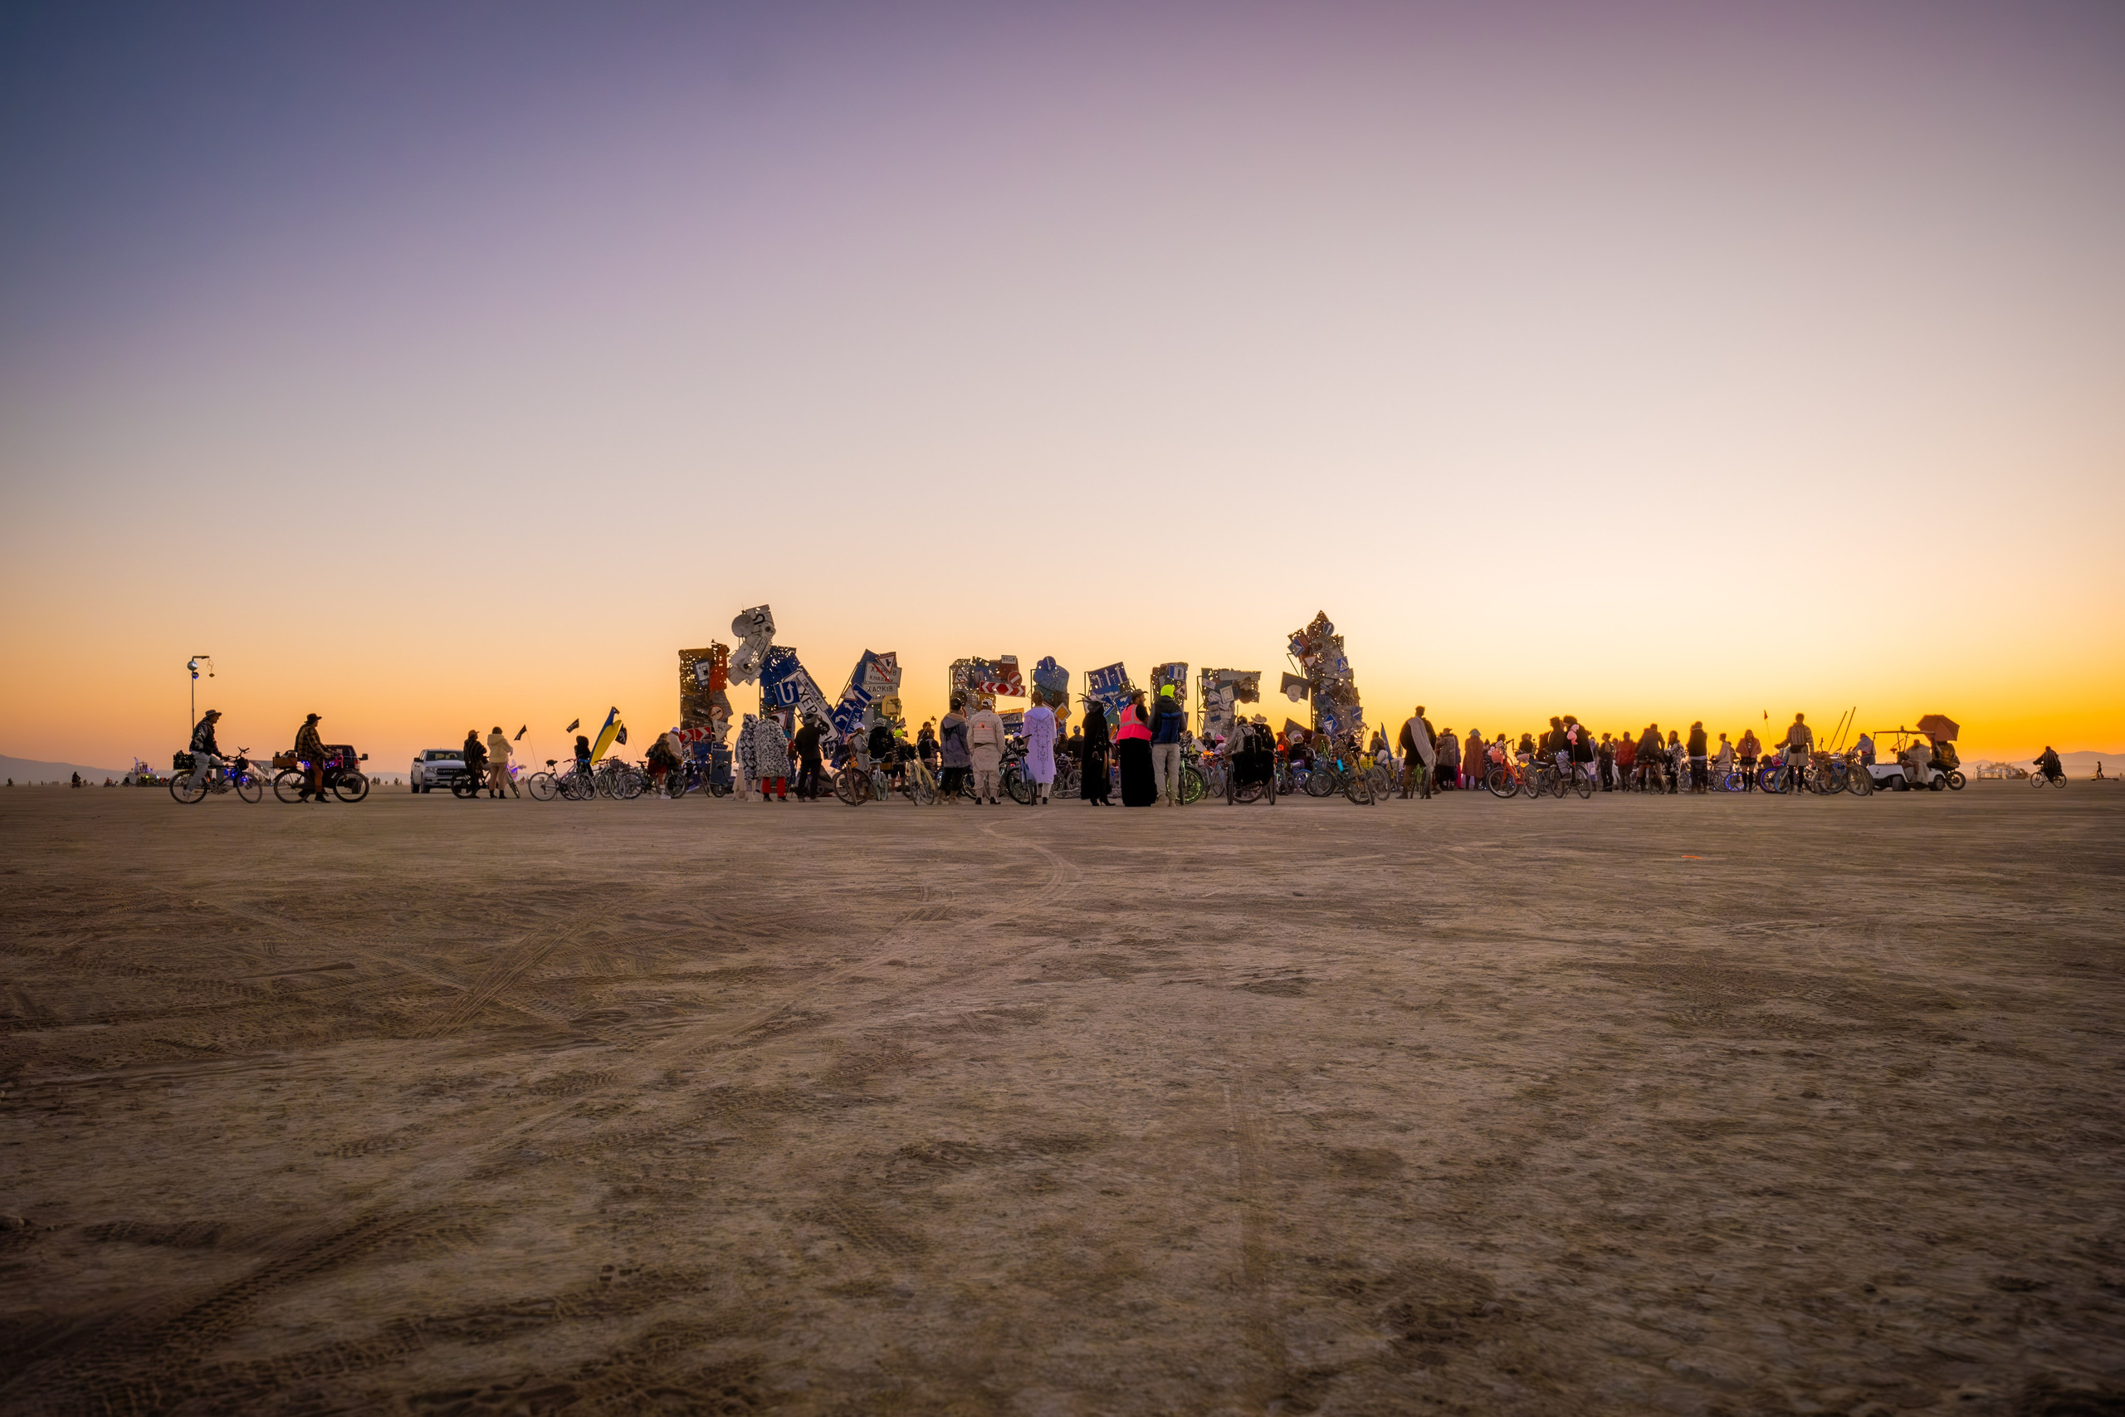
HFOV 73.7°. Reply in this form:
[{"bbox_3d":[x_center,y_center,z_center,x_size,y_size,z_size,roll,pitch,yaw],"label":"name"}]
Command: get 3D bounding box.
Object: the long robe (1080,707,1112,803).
[{"bbox_3d":[0.554,0.738,22.500,0.500,1.500,0.430,-2,-3,30],"label":"long robe"}]

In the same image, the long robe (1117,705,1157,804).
[{"bbox_3d":[1.165,0.738,22.100,0.600,1.560,0.470,-2,-4,34],"label":"long robe"}]

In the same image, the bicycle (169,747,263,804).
[{"bbox_3d":[-17.452,1.395,29.200,1.780,1.140,0.600,1,-3,-28],"label":"bicycle"}]

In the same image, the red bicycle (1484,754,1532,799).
[{"bbox_3d":[10.163,1.555,32.000,0.620,1.080,1.720,1,-3,-22],"label":"red bicycle"}]

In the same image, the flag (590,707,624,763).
[{"bbox_3d":[-11.239,0.676,35.000,0.850,1.350,0.300,1,-3,-18],"label":"flag"}]

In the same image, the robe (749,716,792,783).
[{"bbox_3d":[-5.862,0.818,28.500,0.780,1.330,0.500,-1,-3,9],"label":"robe"}]

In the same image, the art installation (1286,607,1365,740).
[{"bbox_3d":[13.659,-0.491,74.000,4.600,9.330,1.200,1,-3,-27],"label":"art installation"}]

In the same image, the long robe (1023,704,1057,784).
[{"bbox_3d":[-0.362,0.577,22.900,0.530,1.290,0.360,0,-3,3],"label":"long robe"}]

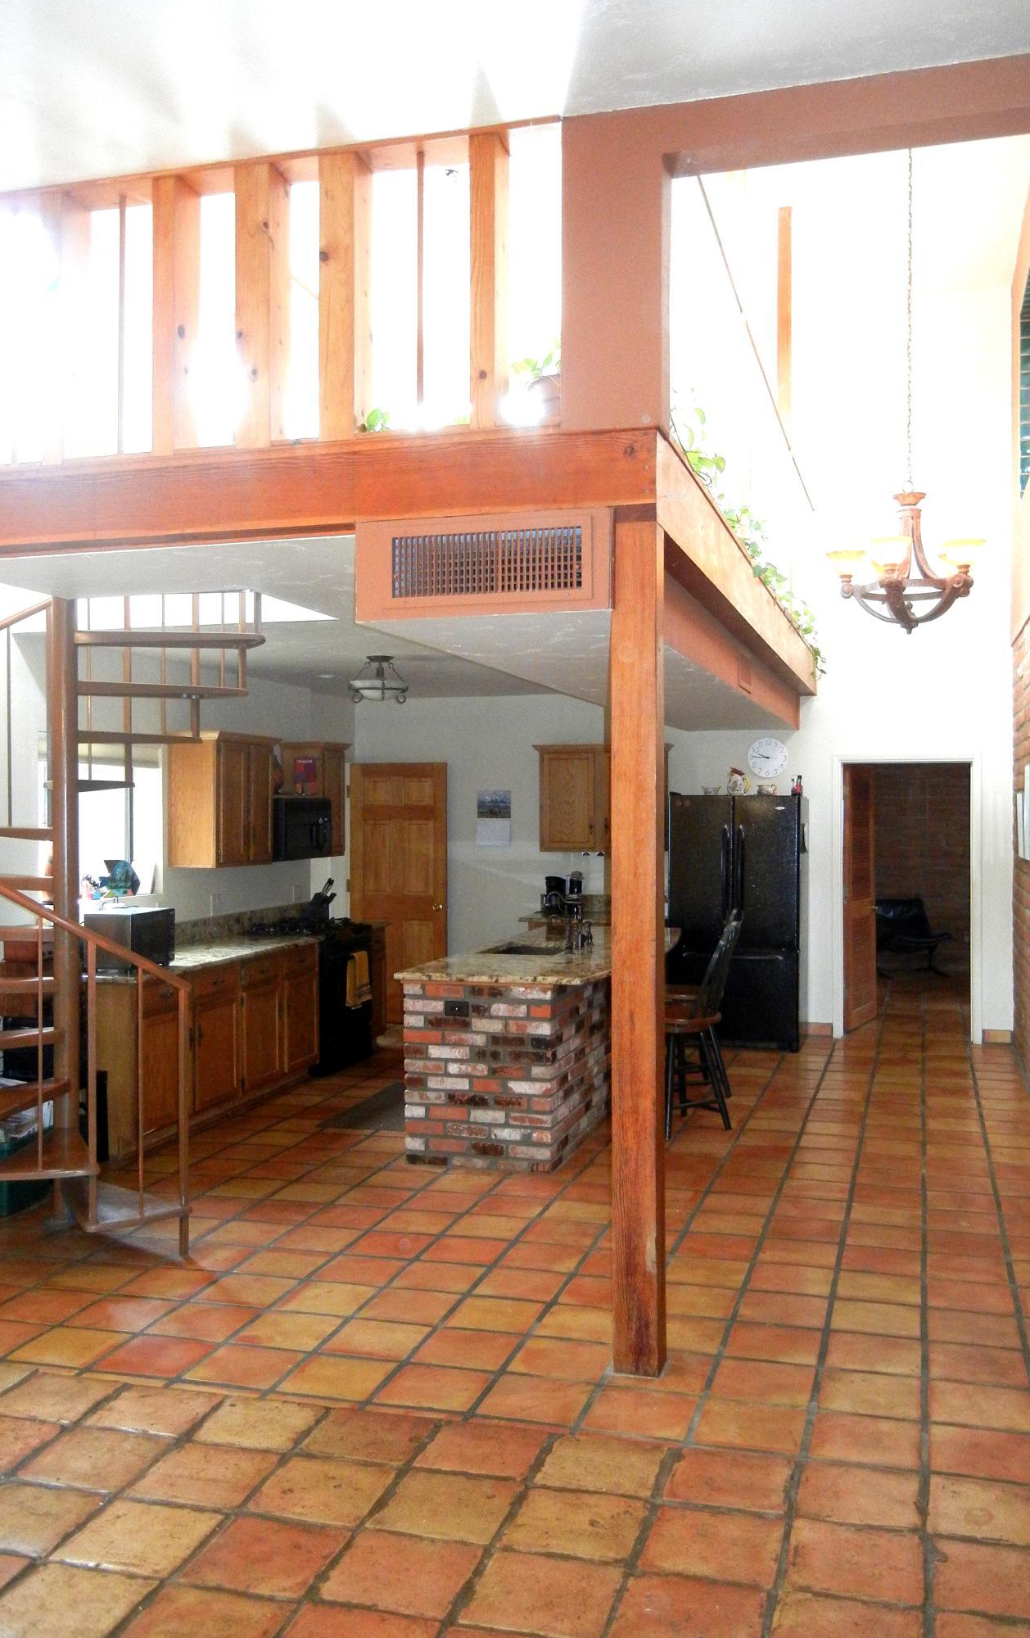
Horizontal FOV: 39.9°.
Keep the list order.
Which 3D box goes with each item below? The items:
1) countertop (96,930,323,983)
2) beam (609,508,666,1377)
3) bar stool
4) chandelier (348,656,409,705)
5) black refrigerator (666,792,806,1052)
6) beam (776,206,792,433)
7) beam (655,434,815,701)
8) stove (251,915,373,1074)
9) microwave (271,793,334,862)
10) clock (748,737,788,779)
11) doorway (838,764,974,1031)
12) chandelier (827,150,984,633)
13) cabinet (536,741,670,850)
[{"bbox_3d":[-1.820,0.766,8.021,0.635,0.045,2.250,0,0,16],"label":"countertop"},{"bbox_3d":[0.381,0.393,4.353,0.140,2.580,0.145,0,0,16],"label":"beam"},{"bbox_3d":[0.888,1.099,7.600,0.530,1.110,0.500,0,1,24],"label":"bar stool"},{"bbox_3d":[-0.787,-0.810,8.230,0.350,0.283,0.350,0,1,0],"label":"chandelier"},{"bbox_3d":[1.643,0.730,10.377,0.911,1.804,0.760,0,1,16],"label":"black refrigerator"},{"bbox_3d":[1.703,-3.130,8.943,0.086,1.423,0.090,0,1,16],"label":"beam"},{"bbox_3d":[1.271,-1.061,7.460,0.140,0.280,6.600,0,0,16],"label":"beam"},{"bbox_3d":[-1.386,1.180,9.482,0.670,0.930,0.760,0,0,16],"label":"stove"},{"bbox_3d":[-1.533,0.063,9.482,0.390,0.420,0.760,0,0,16],"label":"microwave"},{"bbox_3d":[1.910,-0.457,10.705,0.308,0.308,0.040,0,1,16],"label":"clock"},{"bbox_3d":[2.897,0.585,10.505,0.987,2.093,0.160,0,1,16],"label":"doorway"},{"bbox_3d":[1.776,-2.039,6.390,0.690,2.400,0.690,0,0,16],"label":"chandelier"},{"bbox_3d":[0.679,-0.157,10.894,1.010,0.812,0.360,0,1,16],"label":"cabinet"}]

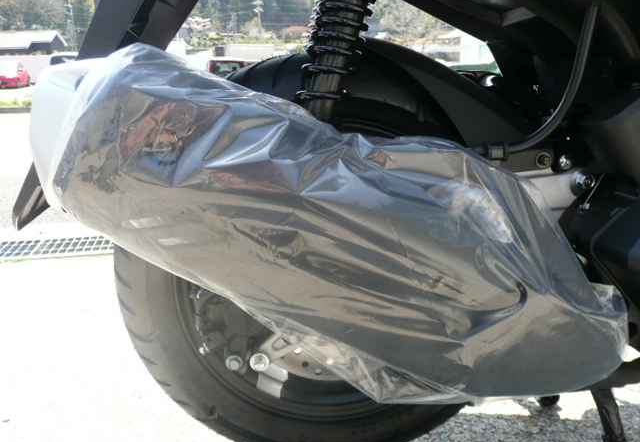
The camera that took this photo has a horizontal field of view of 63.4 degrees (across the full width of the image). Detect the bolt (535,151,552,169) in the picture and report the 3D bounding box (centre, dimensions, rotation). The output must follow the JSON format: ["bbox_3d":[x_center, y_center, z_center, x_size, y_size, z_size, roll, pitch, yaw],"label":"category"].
[{"bbox_3d":[0.240,-0.065,0.556,0.018,0.018,0.012,-2,12,-3],"label":"bolt"}]

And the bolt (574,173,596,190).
[{"bbox_3d":[0.284,-0.042,0.553,0.016,0.016,0.015,-2,12,-3],"label":"bolt"}]

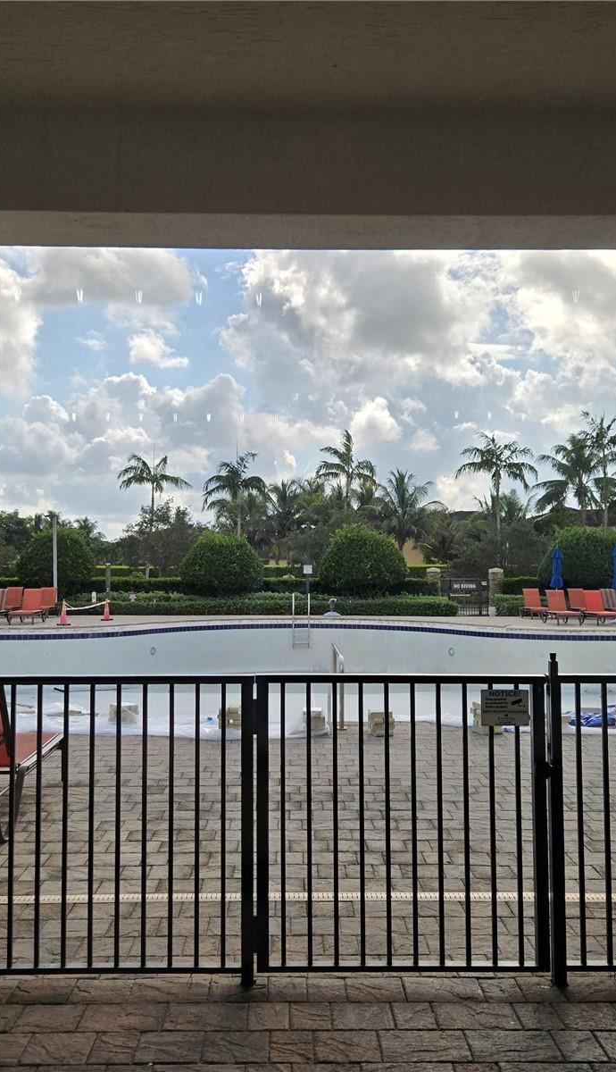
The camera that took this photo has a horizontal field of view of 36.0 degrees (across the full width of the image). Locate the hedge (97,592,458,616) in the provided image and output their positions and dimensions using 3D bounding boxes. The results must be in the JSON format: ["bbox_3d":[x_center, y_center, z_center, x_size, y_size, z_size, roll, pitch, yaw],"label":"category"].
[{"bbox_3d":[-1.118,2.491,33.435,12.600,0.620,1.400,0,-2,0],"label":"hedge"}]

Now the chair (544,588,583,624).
[{"bbox_3d":[7.398,2.068,27.674,0.660,0.970,1.650,0,-2,-1],"label":"chair"}]

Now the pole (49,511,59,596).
[{"bbox_3d":[-9.057,0.980,33.787,0.380,3.713,0.280,0,-2,-11],"label":"pole"}]

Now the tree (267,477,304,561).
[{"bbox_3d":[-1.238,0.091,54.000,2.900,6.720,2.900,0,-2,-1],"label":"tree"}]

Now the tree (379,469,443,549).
[{"bbox_3d":[5.533,-0.140,52.000,4.000,7.020,4.000,0,-2,-1],"label":"tree"}]

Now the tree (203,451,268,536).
[{"bbox_3d":[-3.882,-0.611,52.000,3.790,8.000,3.790,0,-2,-1],"label":"tree"}]

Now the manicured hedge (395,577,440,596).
[{"bbox_3d":[4.040,2.177,34.646,1.750,1.298,1.000,0,-2,0],"label":"manicured hedge"}]

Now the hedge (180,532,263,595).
[{"bbox_3d":[-3.167,1.317,34.976,3.100,2.924,2.900,0,-2,0],"label":"hedge"}]

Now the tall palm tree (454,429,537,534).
[{"bbox_3d":[10.349,-1.173,52.069,4.500,9.141,4.500,0,-2,0],"label":"tall palm tree"}]

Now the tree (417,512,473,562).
[{"bbox_3d":[7.399,1.039,50.993,3.200,4.664,3.200,0,-2,0],"label":"tree"}]

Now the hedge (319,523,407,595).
[{"bbox_3d":[1.990,1.157,34.200,3.200,3.250,3.200,0,-2,-1],"label":"hedge"}]

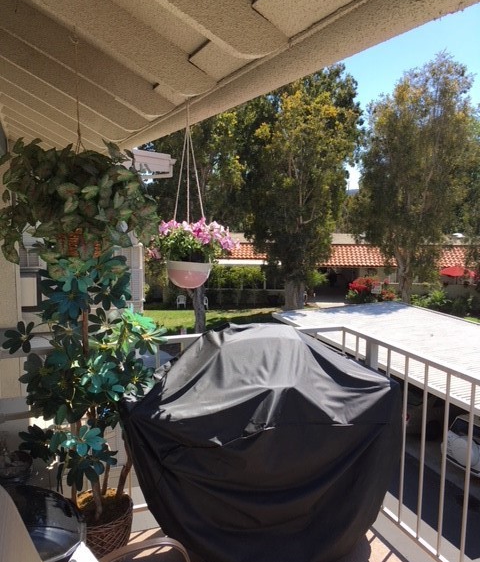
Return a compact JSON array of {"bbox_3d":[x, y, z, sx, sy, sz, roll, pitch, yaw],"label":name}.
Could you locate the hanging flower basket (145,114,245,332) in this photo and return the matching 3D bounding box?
[{"bbox_3d":[-0.237,-0.379,2.738,0.507,0.920,0.466,0,9,0],"label":"hanging flower basket"}]

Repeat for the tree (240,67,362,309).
[{"bbox_3d":[3.641,-5.169,31.279,7.200,13.890,6.500,0,9,0],"label":"tree"}]

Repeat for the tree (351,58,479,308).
[{"bbox_3d":[10.339,-5.822,31.989,7.500,14.945,6.700,0,9,0],"label":"tree"}]

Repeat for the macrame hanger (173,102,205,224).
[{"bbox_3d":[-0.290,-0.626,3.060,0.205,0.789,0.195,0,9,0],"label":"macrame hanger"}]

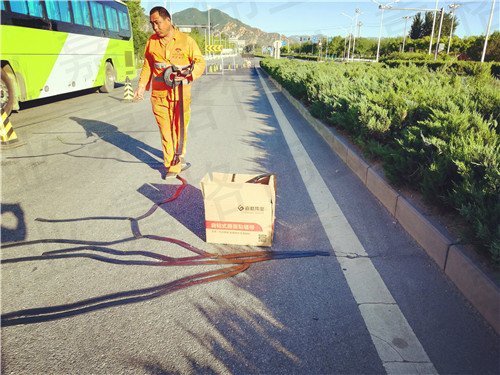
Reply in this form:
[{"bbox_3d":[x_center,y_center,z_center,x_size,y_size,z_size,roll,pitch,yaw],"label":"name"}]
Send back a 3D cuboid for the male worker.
[{"bbox_3d":[-0.830,-0.966,3.956,0.680,1.700,0.480,7,21,19],"label":"male worker"}]

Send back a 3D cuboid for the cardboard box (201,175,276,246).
[{"bbox_3d":[-0.067,0.153,2.679,0.470,0.450,0.250,2,20,6],"label":"cardboard box"}]

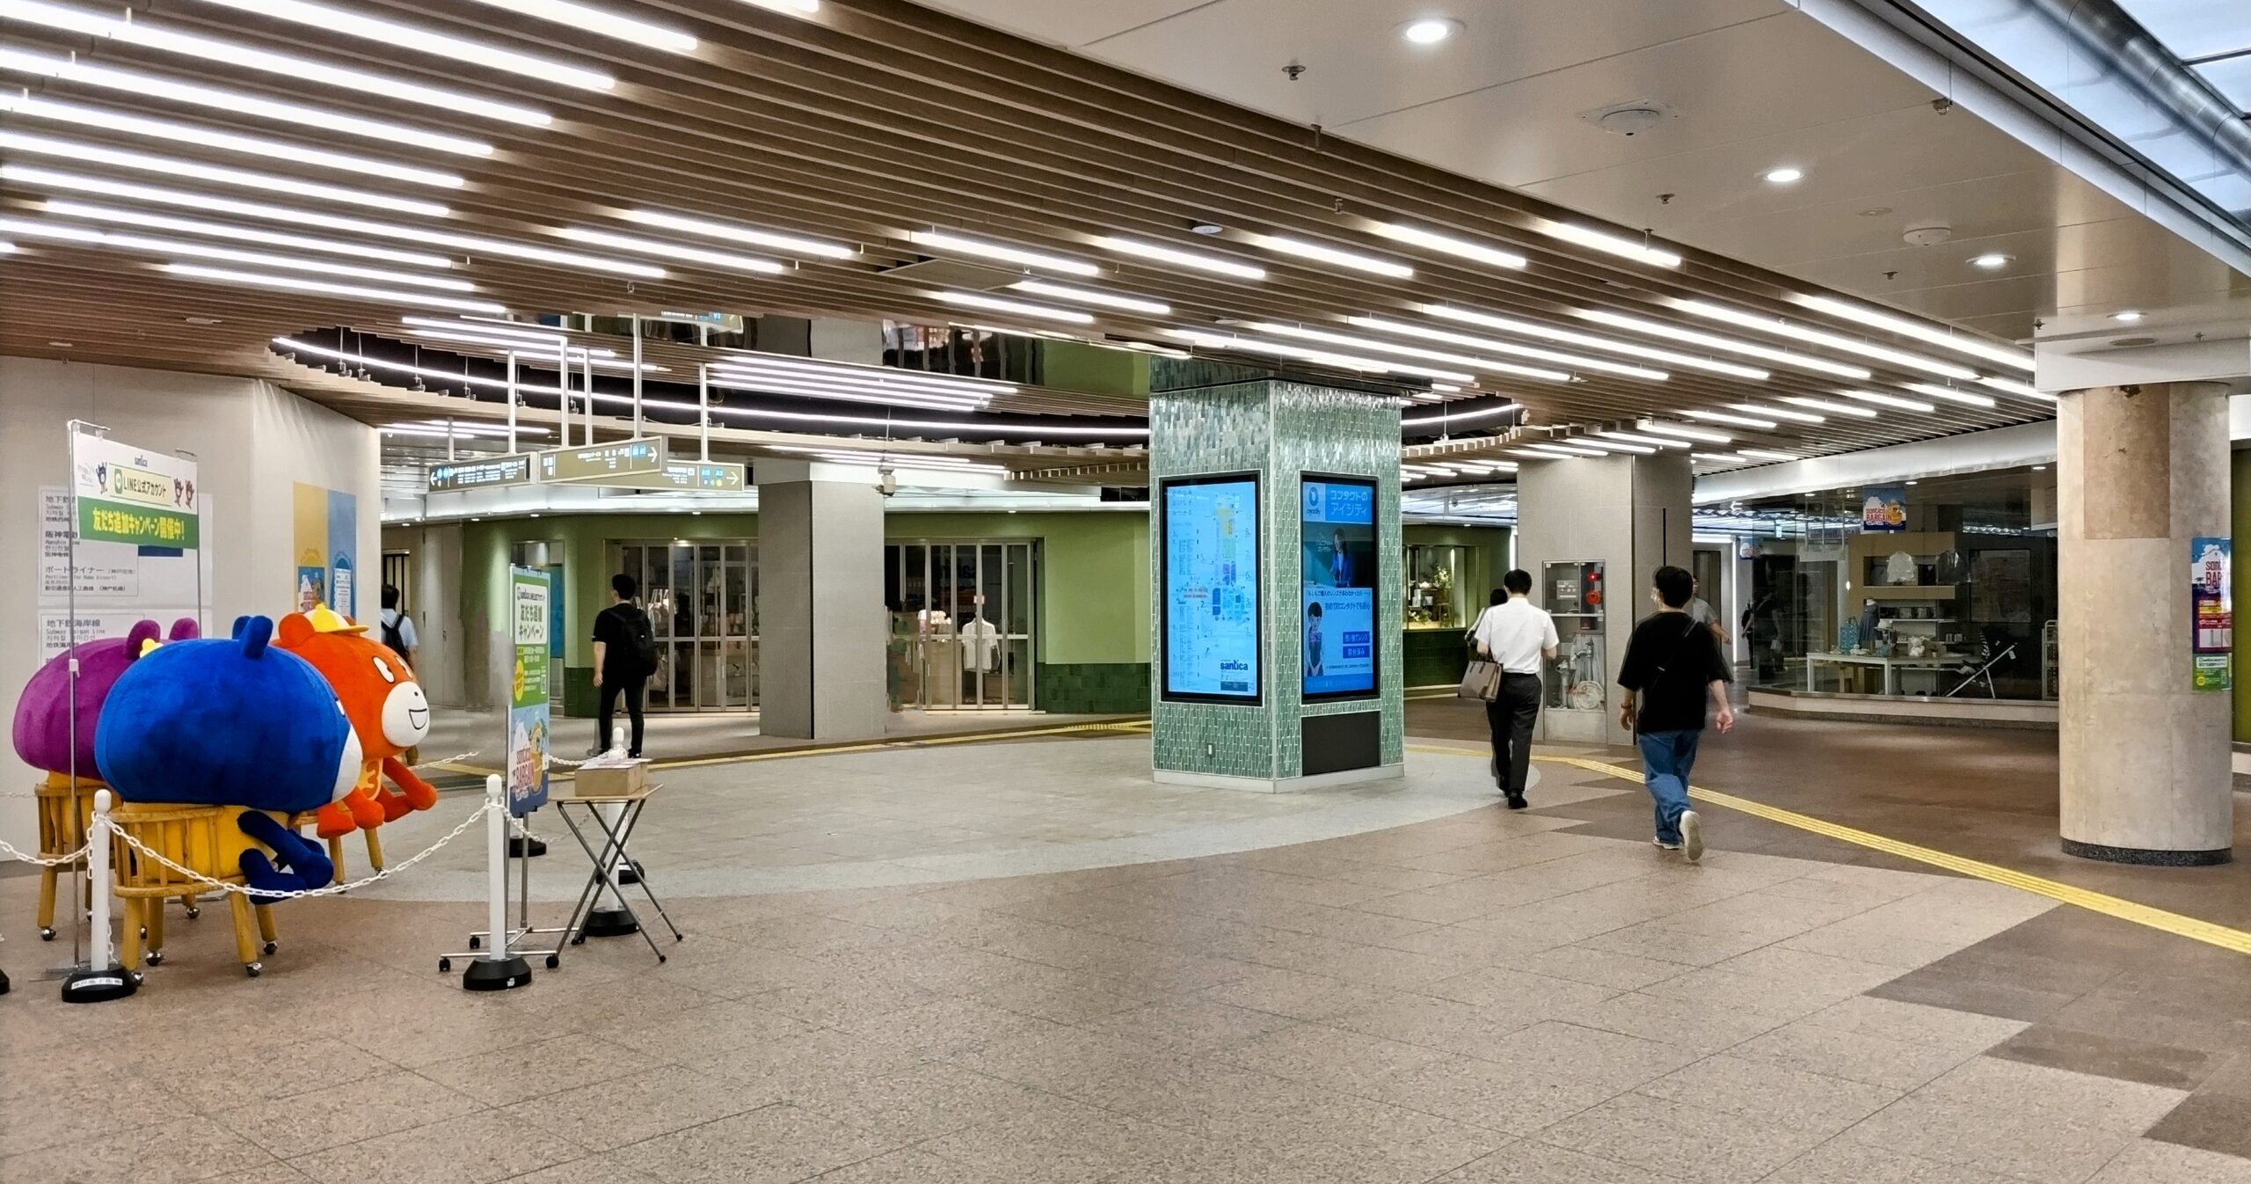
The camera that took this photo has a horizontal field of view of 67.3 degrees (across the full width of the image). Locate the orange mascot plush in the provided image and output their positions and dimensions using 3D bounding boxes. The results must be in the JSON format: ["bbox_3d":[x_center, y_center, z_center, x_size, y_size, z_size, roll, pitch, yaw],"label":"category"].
[{"bbox_3d":[-4.190,0.700,9.000,0.950,1.240,0.820,0,0,7],"label":"orange mascot plush"}]

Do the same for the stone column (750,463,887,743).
[{"bbox_3d":[-3.437,0.091,19.203,1.029,3.060,0.991,-1,-1,45],"label":"stone column"}]

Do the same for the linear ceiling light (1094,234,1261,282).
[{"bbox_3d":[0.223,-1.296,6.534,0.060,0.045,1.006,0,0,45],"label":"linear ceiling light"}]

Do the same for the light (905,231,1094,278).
[{"bbox_3d":[-0.456,-1.325,6.658,0.045,0.045,1.028,-1,-1,45],"label":"light"}]

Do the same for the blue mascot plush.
[{"bbox_3d":[-3.740,0.690,7.040,1.050,1.160,0.850,0,0,-27],"label":"blue mascot plush"}]

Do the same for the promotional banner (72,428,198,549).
[{"bbox_3d":[-4.467,-0.433,7.688,0.030,0.450,1.501,0,0,-12],"label":"promotional banner"}]

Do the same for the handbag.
[{"bbox_3d":[2.588,0.642,12.350,0.150,0.310,0.310,0,0,-37],"label":"handbag"}]

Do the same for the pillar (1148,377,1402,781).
[{"bbox_3d":[1.286,-0.033,14.110,1.304,3.200,1.706,-1,-1,45],"label":"pillar"}]

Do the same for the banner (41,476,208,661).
[{"bbox_3d":[-5.720,-0.131,9.670,0.030,1.050,0.870,0,0,45],"label":"banner"}]

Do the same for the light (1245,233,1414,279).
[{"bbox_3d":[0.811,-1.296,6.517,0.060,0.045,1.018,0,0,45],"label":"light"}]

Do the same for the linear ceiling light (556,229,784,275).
[{"bbox_3d":[-1.699,-1.297,6.412,0.060,0.045,1.004,0,0,45],"label":"linear ceiling light"}]

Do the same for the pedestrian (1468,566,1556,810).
[{"bbox_3d":[2.860,0.692,12.396,0.580,1.713,0.550,0,0,11],"label":"pedestrian"}]

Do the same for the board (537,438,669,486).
[{"bbox_3d":[-3.550,-0.895,11.470,1.690,0.220,0.080,0,0,45],"label":"board"}]

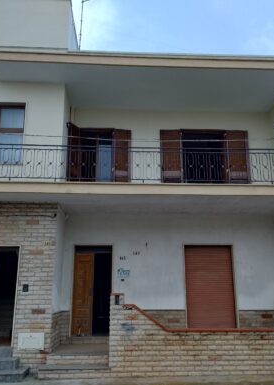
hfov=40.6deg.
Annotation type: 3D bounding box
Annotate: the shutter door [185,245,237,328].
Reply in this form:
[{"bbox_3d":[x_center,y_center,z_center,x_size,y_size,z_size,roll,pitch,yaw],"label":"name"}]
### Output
[{"bbox_3d":[2.018,2.694,10.153,1.327,2.401,0.080,1,-13,-3],"label":"shutter door"}]

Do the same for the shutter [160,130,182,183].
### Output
[{"bbox_3d":[1.007,-0.762,10.727,0.592,2.268,0.060,1,-13,-3],"label":"shutter"}]

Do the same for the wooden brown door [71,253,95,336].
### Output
[{"bbox_3d":[-1.443,2.737,9.970,0.545,2.161,0.060,1,-13,-3],"label":"wooden brown door"}]

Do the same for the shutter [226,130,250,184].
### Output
[{"bbox_3d":[3.005,-0.740,10.823,0.633,2.278,0.060,1,-13,-3],"label":"shutter"}]

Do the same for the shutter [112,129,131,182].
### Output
[{"bbox_3d":[-0.395,-0.718,10.493,0.497,2.265,0.050,2,-15,-9],"label":"shutter"}]

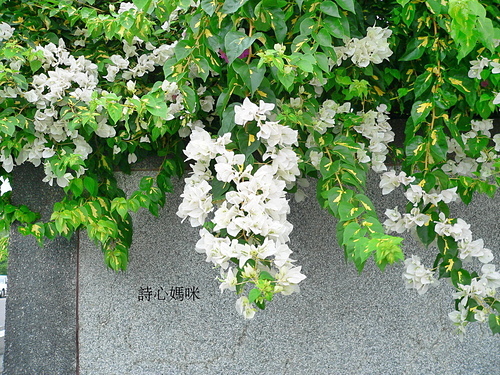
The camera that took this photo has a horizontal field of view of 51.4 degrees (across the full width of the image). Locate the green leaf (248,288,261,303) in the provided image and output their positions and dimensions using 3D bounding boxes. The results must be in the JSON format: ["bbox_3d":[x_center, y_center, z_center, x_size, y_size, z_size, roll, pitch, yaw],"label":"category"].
[{"bbox_3d":[0.011,0.270,1.300,0.029,0.038,0.013,19,-20,5],"label":"green leaf"}]

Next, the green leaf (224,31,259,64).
[{"bbox_3d":[-0.019,-0.301,1.120,0.062,0.087,0.018,33,-8,-9],"label":"green leaf"}]

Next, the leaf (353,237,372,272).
[{"bbox_3d":[0.260,0.155,1.200,0.045,0.086,0.018,12,-19,13],"label":"leaf"}]

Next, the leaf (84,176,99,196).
[{"bbox_3d":[-0.442,-0.003,1.450,0.038,0.059,0.018,-10,-20,-6],"label":"leaf"}]

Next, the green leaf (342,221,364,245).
[{"bbox_3d":[0.239,0.105,1.200,0.069,0.048,0.018,-43,-12,-21],"label":"green leaf"}]

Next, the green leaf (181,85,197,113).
[{"bbox_3d":[-0.154,-0.223,1.300,0.037,0.072,0.020,-8,-15,-8],"label":"green leaf"}]

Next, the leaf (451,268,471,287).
[{"bbox_3d":[0.546,0.234,1.350,0.051,0.053,0.020,-7,-20,0],"label":"leaf"}]

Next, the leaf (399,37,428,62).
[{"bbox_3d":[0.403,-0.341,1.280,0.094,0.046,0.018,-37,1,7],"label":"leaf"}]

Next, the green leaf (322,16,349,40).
[{"bbox_3d":[0.202,-0.374,1.220,0.046,0.070,0.018,-49,-16,19],"label":"green leaf"}]

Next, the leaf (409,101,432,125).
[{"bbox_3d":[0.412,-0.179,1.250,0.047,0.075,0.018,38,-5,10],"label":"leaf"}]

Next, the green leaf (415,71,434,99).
[{"bbox_3d":[0.443,-0.259,1.320,0.043,0.078,0.020,26,-15,5],"label":"green leaf"}]

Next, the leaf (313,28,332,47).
[{"bbox_3d":[0.170,-0.352,1.220,0.041,0.060,0.018,-51,-31,17],"label":"leaf"}]

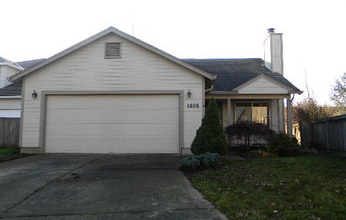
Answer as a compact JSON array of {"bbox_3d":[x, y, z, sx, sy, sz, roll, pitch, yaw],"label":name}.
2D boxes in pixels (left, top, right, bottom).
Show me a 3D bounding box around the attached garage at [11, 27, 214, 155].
[{"bbox_3d":[-2.098,-0.483,12.990,7.400,4.560,6.200,0,-5,2],"label":"attached garage"}]

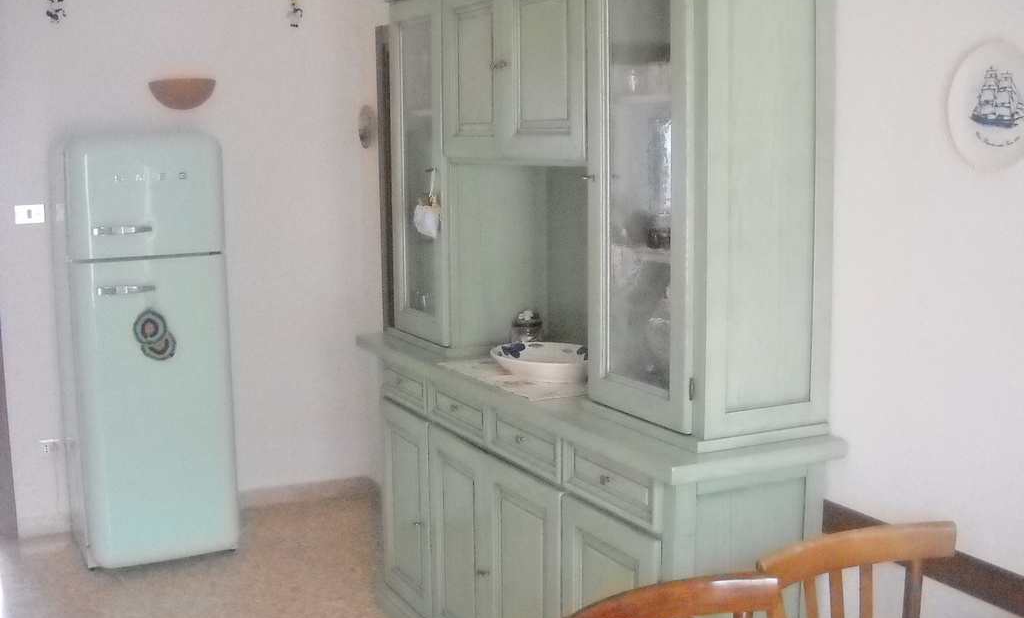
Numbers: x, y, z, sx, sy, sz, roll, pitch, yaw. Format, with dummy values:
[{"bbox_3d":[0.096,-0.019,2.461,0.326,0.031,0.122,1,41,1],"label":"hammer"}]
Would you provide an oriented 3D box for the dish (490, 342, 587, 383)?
[{"bbox_3d":[0.111,0.166,3.662,0.330,0.072,0.390,-4,9,-26],"label":"dish"}]

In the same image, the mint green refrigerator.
[{"bbox_3d":[-1.520,0.150,5.048,0.600,1.710,0.670,-4,9,-26],"label":"mint green refrigerator"}]

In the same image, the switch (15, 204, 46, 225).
[{"bbox_3d":[-2.021,-0.397,5.087,0.117,0.078,0.012,-4,9,-25],"label":"switch"}]

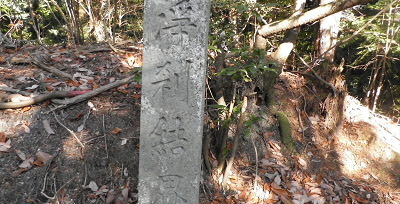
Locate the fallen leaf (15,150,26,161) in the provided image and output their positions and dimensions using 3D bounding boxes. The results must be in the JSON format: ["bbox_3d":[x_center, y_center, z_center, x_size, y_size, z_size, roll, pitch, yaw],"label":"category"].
[{"bbox_3d":[-1.150,0.343,2.000,0.123,0.015,0.035,30,52,25],"label":"fallen leaf"}]

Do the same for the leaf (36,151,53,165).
[{"bbox_3d":[-0.864,0.301,1.724,0.107,0.020,0.073,16,49,13],"label":"leaf"}]

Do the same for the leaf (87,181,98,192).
[{"bbox_3d":[-0.552,0.439,1.620,0.041,0.012,0.074,-35,60,-26],"label":"leaf"}]

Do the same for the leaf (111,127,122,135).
[{"bbox_3d":[-0.585,0.206,2.199,0.085,0.015,0.061,-16,48,-17],"label":"leaf"}]

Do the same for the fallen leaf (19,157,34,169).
[{"bbox_3d":[-1.085,0.383,1.960,0.067,0.015,0.093,35,54,28],"label":"fallen leaf"}]

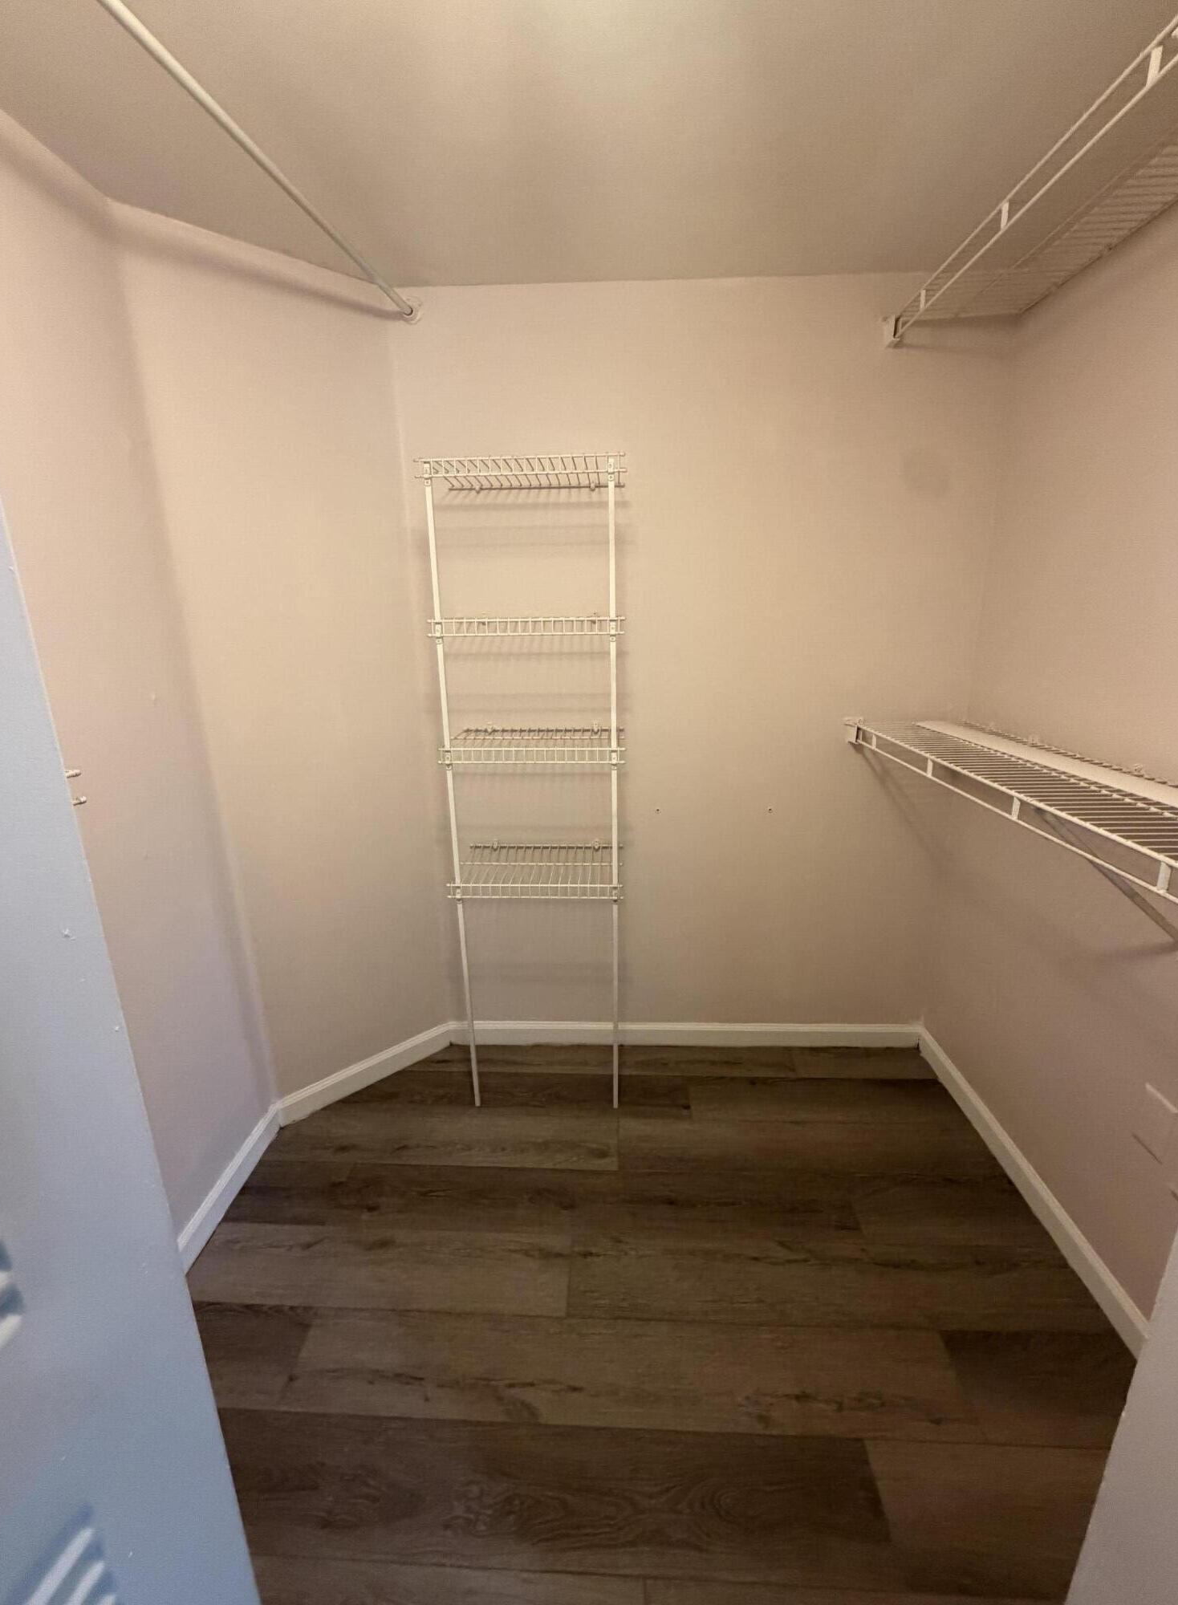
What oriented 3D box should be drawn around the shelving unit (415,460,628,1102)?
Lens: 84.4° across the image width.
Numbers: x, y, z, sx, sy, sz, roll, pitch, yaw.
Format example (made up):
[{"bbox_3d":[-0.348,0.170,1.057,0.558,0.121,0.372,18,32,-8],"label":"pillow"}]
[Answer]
[{"bbox_3d":[-0.130,0.024,1.774,0.463,1.694,0.304,0,16,3],"label":"shelving unit"}]

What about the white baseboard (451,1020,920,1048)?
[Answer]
[{"bbox_3d":[0.304,0.755,2.121,1.532,0.084,0.016,0,16,2],"label":"white baseboard"}]

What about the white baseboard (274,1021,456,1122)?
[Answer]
[{"bbox_3d":[-0.664,0.814,1.976,0.544,0.084,0.016,-14,21,-39],"label":"white baseboard"}]

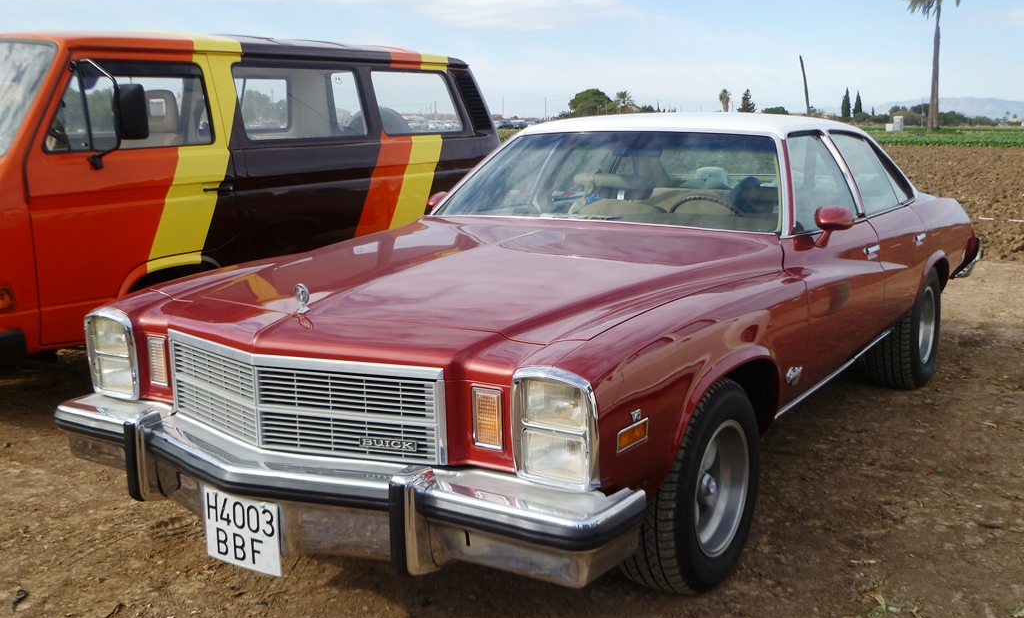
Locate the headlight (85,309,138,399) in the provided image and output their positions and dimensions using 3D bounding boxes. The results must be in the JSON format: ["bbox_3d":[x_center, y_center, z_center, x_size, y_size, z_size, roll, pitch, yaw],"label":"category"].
[{"bbox_3d":[-1.185,0.125,3.053,0.243,0.272,0.114,6,12,32],"label":"headlight"}]

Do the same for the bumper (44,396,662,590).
[{"bbox_3d":[-0.592,0.448,2.587,1.911,0.257,0.332,6,12,32],"label":"bumper"}]

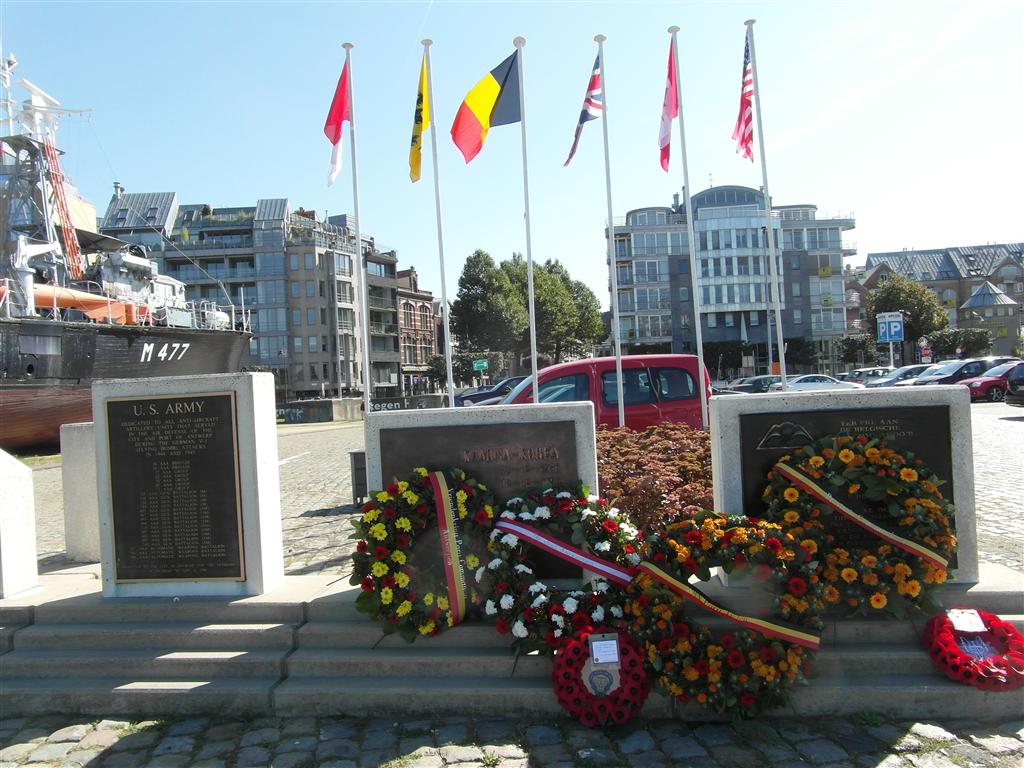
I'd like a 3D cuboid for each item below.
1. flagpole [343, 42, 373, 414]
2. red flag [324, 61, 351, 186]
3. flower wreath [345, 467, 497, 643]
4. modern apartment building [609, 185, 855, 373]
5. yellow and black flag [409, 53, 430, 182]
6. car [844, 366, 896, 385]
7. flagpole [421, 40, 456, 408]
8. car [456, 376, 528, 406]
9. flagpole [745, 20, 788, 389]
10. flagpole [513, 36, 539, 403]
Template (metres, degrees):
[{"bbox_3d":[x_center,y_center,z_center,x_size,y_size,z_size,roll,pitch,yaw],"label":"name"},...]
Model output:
[{"bbox_3d":[-1.954,-1.435,9.140,0.150,5.950,0.150,-3,0,0],"label":"flagpole"},{"bbox_3d":[-2.249,-3.357,9.150,0.300,1.550,0.250,-3,0,0],"label":"red flag"},{"bbox_3d":[-0.511,0.967,4.050,0.800,0.930,0.200,-3,-15,8],"label":"flower wreath"},{"bbox_3d":[24.200,-10.700,81.500,25.300,20.800,13.500,-3,0,0],"label":"modern apartment building"},{"bbox_3d":[-1.192,-3.416,9.100,0.300,1.650,0.280,-3,0,0],"label":"yellow and black flag"},{"bbox_3d":[19.428,-0.083,37.500,4.200,1.500,1.750,-3,0,-15],"label":"car"},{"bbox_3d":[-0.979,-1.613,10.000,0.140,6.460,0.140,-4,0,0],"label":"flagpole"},{"bbox_3d":[0.491,0.469,22.500,4.350,1.460,1.760,-3,0,-20],"label":"car"},{"bbox_3d":[3.397,-1.769,9.270,0.150,6.000,0.150,-5,0,0],"label":"flagpole"},{"bbox_3d":[0.240,-1.558,9.220,0.150,5.930,0.150,-3,0,0],"label":"flagpole"}]

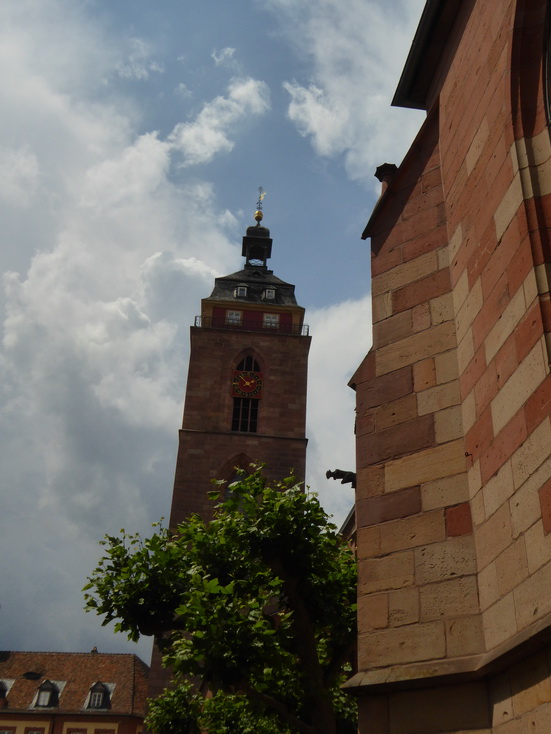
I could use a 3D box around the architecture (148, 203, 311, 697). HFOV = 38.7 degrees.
[{"bbox_3d":[-2.687,7.068,62.126,9.700,56.400,9.700,5,-32,-2],"label":"architecture"}]

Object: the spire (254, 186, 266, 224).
[{"bbox_3d":[-1.456,-15.681,76.183,1.150,4.964,0.950,5,-32,-2],"label":"spire"}]

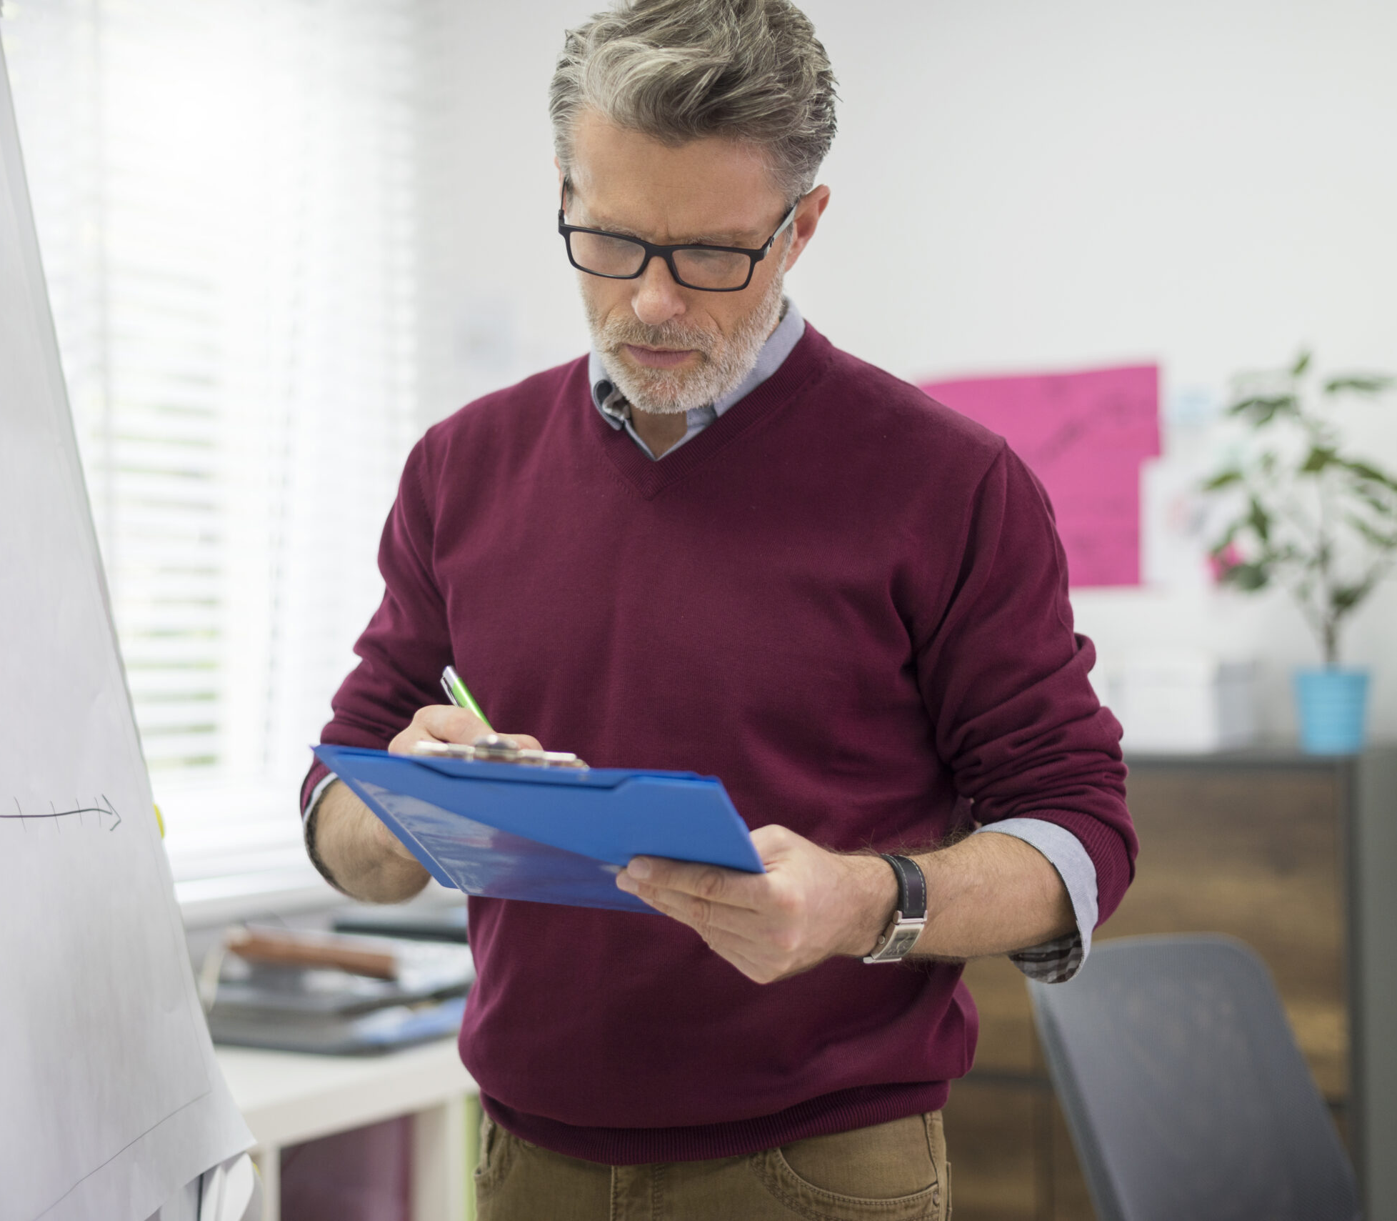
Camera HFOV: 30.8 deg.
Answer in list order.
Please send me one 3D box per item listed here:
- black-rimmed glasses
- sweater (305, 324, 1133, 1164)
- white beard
[{"bbox_3d":[-0.010,-0.254,1.682,0.140,0.043,0.140,8,26,8],"label":"black-rimmed glasses"},{"bbox_3d":[0.012,0.085,1.765,0.575,0.580,0.340,-1,0,24],"label":"sweater"},{"bbox_3d":[-0.008,-0.180,1.685,0.138,0.088,0.100,8,26,8],"label":"white beard"}]

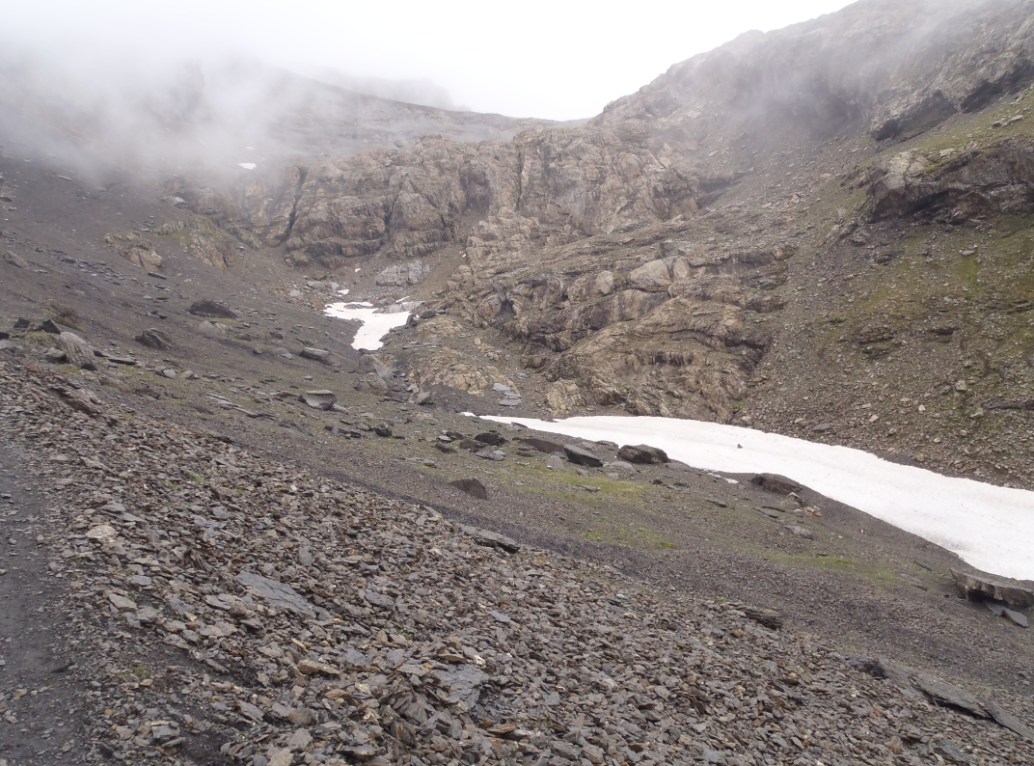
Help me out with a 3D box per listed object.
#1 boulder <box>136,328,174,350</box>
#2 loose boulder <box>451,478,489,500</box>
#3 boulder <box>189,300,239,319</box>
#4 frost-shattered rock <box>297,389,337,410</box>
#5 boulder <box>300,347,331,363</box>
[{"bbox_3d":[-10.826,-1.312,25.000,1.091,0.597,0.873,0,0,-23],"label":"boulder"},{"bbox_3d":[-0.913,2.021,16.000,0.698,0.368,0.524,0,0,-3],"label":"loose boulder"},{"bbox_3d":[-14.462,-3.483,40.000,2.282,0.833,1.483,0,0,-20],"label":"boulder"},{"bbox_3d":[-5.504,0.464,23.000,1.003,0.529,0.753,0,0,-13],"label":"frost-shattered rock"},{"bbox_3d":[-8.215,-1.157,34.000,1.179,0.529,0.825,0,0,-14],"label":"boulder"}]

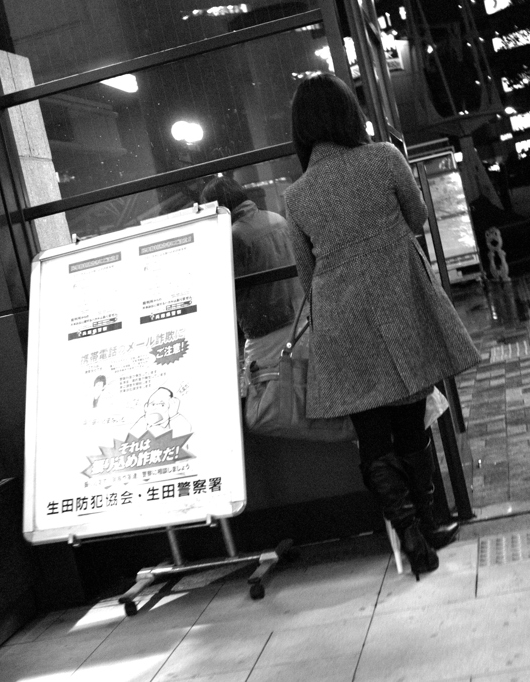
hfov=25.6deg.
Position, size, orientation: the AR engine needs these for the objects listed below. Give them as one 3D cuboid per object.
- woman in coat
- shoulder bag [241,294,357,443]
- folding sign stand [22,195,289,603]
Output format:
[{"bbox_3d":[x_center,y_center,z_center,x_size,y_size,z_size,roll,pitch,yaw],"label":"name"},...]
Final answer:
[{"bbox_3d":[0.371,-0.064,3.756,0.580,1.610,0.440,-12,4,12],"label":"woman in coat"},{"bbox_3d":[0.106,0.108,3.880,0.393,0.493,0.160,-12,4,12],"label":"shoulder bag"},{"bbox_3d":[-0.379,0.255,3.951,0.783,1.300,0.704,-12,4,19],"label":"folding sign stand"}]

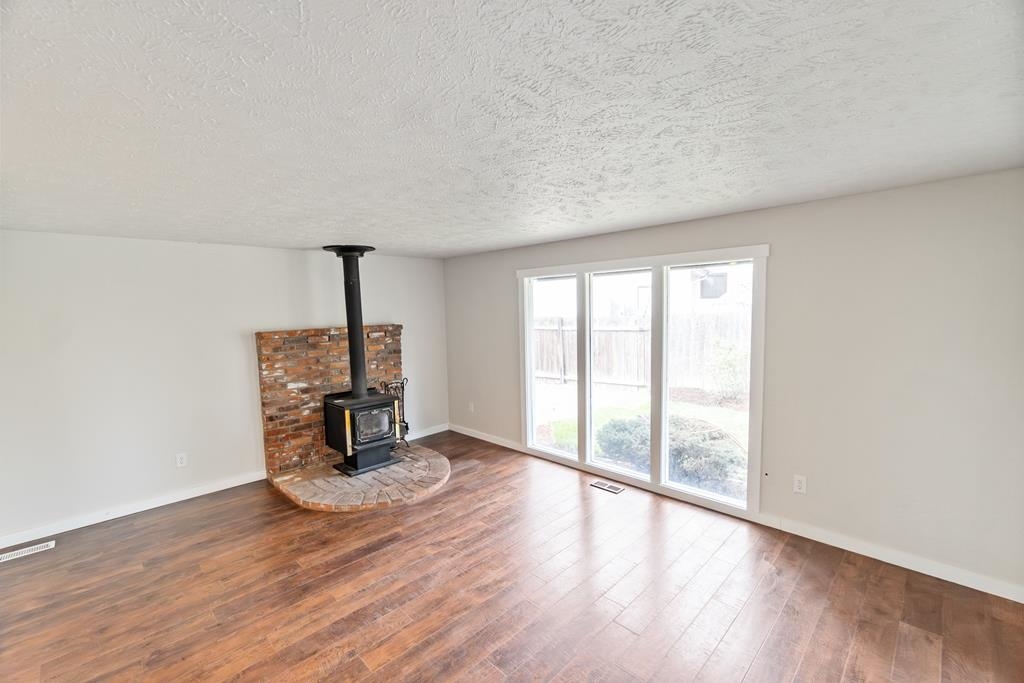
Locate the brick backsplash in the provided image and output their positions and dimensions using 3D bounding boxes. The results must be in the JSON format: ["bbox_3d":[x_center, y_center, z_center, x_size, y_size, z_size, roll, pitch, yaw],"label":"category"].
[{"bbox_3d":[-1.933,0.572,4.853,1.610,1.430,0.110,-6,7,-43],"label":"brick backsplash"}]

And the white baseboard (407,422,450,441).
[{"bbox_3d":[-1.117,1.224,5.726,0.680,0.095,0.018,-6,7,-43],"label":"white baseboard"}]

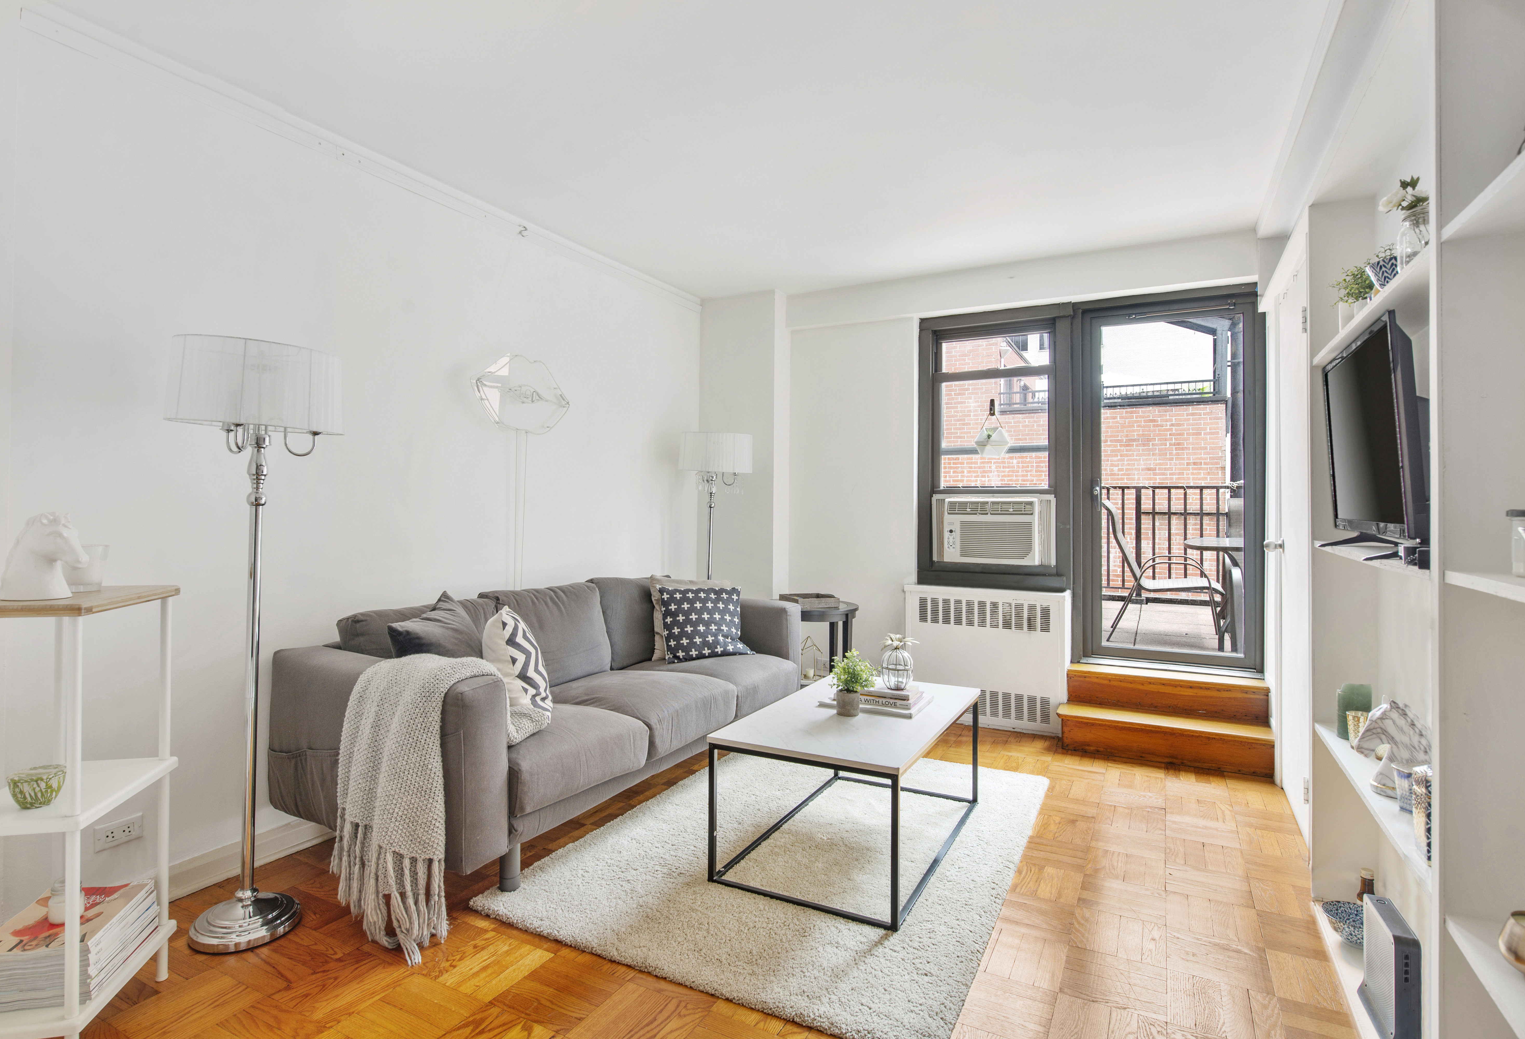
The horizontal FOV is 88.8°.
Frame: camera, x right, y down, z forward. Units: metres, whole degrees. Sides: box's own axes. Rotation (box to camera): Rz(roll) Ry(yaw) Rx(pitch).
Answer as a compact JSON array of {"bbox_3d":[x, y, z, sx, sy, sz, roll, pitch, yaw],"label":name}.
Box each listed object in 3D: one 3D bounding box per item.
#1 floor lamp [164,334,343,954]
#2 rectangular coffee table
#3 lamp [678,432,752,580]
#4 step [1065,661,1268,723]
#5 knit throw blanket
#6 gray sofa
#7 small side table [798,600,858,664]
[{"bbox_3d":[-1.444,0.340,2.214,0.429,1.642,0.429,1,1,27],"label":"floor lamp"},{"bbox_3d":[0.330,0.879,2.678,0.606,0.442,0.999,0,1,27],"label":"rectangular coffee table"},{"bbox_3d":[-0.279,0.294,4.609,0.405,1.585,0.405,0,1,0],"label":"lamp"},{"bbox_3d":[2.007,0.870,3.899,0.889,0.190,0.199,1,1,27],"label":"step"},{"bbox_3d":[-1.007,0.799,2.315,0.446,0.723,0.392,1,1,27],"label":"knit throw blanket"},{"bbox_3d":[-0.713,0.718,3.370,0.874,0.846,2.265,1,1,27],"label":"gray sofa"},{"bbox_3d":[0.323,0.809,4.482,0.482,0.627,0.482,1,1,27],"label":"small side table"}]

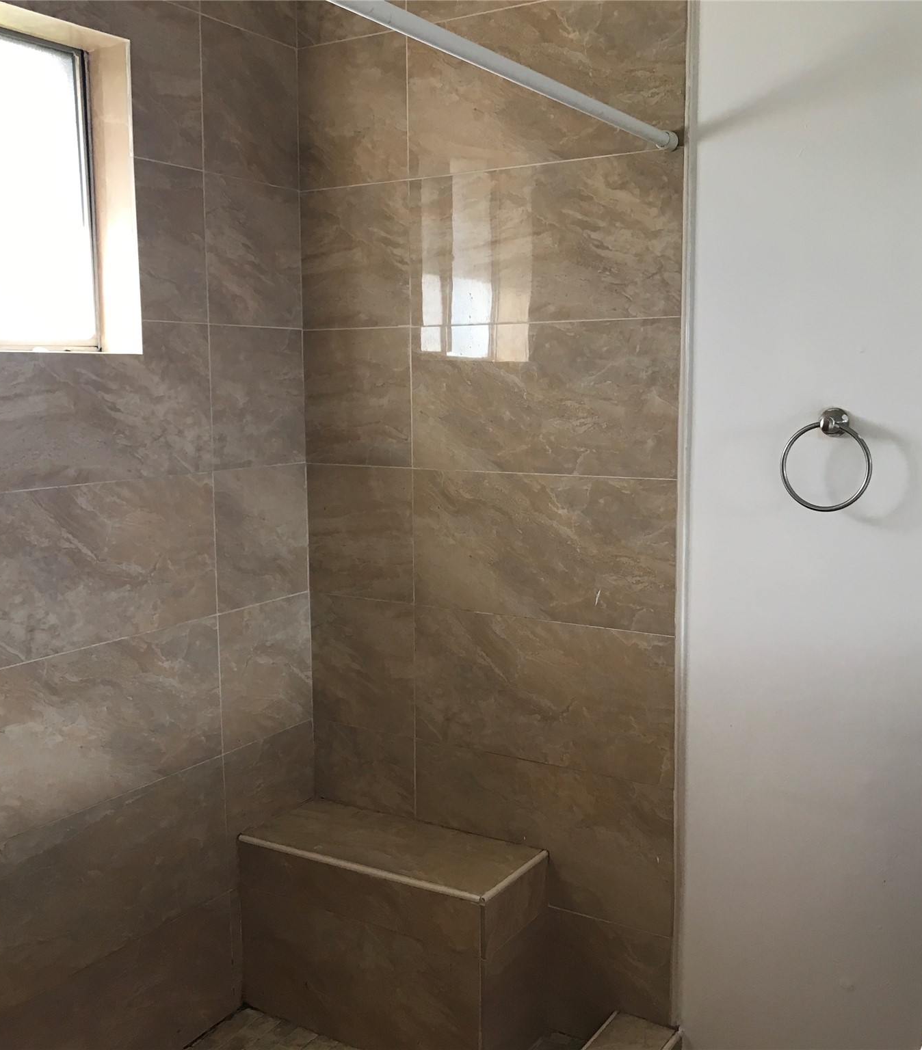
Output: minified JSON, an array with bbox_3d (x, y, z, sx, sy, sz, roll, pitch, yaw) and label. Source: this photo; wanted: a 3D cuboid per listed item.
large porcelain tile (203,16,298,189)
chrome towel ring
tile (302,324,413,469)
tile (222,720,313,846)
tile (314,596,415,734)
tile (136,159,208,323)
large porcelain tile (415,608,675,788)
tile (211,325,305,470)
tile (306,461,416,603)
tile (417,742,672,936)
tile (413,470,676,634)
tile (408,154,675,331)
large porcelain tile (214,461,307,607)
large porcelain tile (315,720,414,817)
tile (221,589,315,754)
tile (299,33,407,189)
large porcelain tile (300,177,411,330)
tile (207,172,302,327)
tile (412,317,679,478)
[{"bbox_3d":[-0.446,-0.884,2.405,0.011,0.303,0.298,4,8,32],"label":"large porcelain tile"},{"bbox_3d":[0.640,-0.114,1.972,0.156,0.178,0.062,4,8,32],"label":"chrome towel ring"},{"bbox_3d":[-0.227,-0.283,2.510,0.292,0.301,0.013,4,8,31],"label":"tile"},{"bbox_3d":[-0.436,0.632,2.591,0.011,0.303,0.298,4,8,32],"label":"tile"},{"bbox_3d":[-0.226,0.322,2.605,0.294,0.303,0.011,4,8,32],"label":"tile"},{"bbox_3d":[-0.571,-0.555,2.239,0.011,0.303,0.180,4,8,32],"label":"tile"},{"bbox_3d":[0.157,0.345,2.352,0.601,0.301,0.013,4,8,31],"label":"large porcelain tile"},{"bbox_3d":[-0.442,-0.277,2.479,0.011,0.303,0.298,4,8,32],"label":"tile"},{"bbox_3d":[-0.225,0.017,2.547,0.292,0.301,0.013,4,8,31],"label":"tile"},{"bbox_3d":[0.161,0.651,2.405,0.608,0.303,0.011,4,8,32],"label":"tile"},{"bbox_3d":[0.155,0.045,2.314,0.601,0.301,0.013,4,8,31],"label":"tile"},{"bbox_3d":[0.154,-0.561,2.256,0.608,0.303,0.011,4,8,32],"label":"tile"},{"bbox_3d":[-0.440,0.026,2.517,0.011,0.303,0.298,4,8,32],"label":"large porcelain tile"},{"bbox_3d":[-0.223,0.561,2.616,0.292,0.188,0.013,4,8,31],"label":"large porcelain tile"},{"bbox_3d":[-0.436,0.325,2.534,0.013,0.301,0.296,4,8,31],"label":"tile"},{"bbox_3d":[-0.230,-0.883,2.434,0.292,0.301,0.013,4,8,31],"label":"tile"},{"bbox_3d":[-0.228,-0.583,2.472,0.292,0.301,0.013,4,8,31],"label":"large porcelain tile"},{"bbox_3d":[-0.440,-0.575,2.421,0.013,0.301,0.296,4,8,31],"label":"tile"},{"bbox_3d":[0.155,-0.258,2.293,0.608,0.303,0.011,4,8,32],"label":"tile"}]

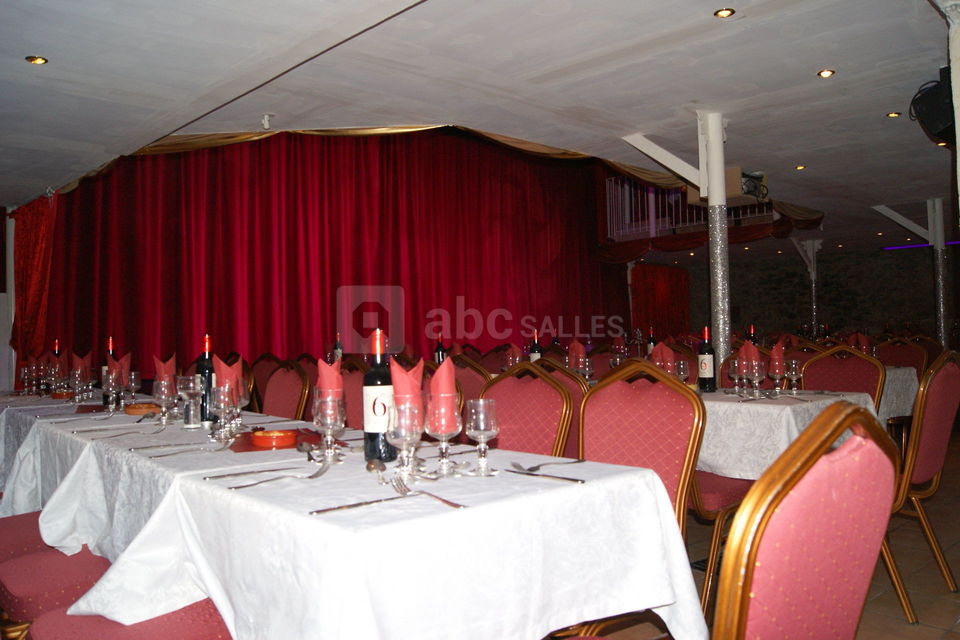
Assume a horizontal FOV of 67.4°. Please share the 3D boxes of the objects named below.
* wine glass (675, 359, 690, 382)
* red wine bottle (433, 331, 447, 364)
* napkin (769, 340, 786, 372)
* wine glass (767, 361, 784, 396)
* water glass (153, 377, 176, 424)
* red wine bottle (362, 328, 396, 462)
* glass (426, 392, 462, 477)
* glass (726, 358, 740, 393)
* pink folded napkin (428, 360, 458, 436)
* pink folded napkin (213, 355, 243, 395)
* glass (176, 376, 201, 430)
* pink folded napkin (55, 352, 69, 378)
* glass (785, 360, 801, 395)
[{"bbox_3d":[0.905,0.261,3.216,0.068,0.148,0.068,-1,-1,0],"label":"wine glass"},{"bbox_3d":[-0.259,0.235,4.750,0.075,0.300,0.075,-1,-1,0],"label":"red wine bottle"},{"bbox_3d":[1.270,0.156,3.067,0.060,0.155,0.068,0,-1,-42],"label":"napkin"},{"bbox_3d":[1.288,0.246,3.115,0.076,0.159,0.076,-1,-1,0],"label":"wine glass"},{"bbox_3d":[-1.072,0.279,2.442,0.068,0.148,0.068,-1,-1,0],"label":"water glass"},{"bbox_3d":[-0.231,0.172,1.653,0.075,0.300,0.075,-1,-1,-1],"label":"red wine bottle"},{"bbox_3d":[-0.073,0.232,1.460,0.076,0.159,0.076,-1,-1,0],"label":"glass"},{"bbox_3d":[1.121,0.249,3.156,0.070,0.150,0.070,-1,-1,0],"label":"glass"},{"bbox_3d":[-0.074,0.152,1.460,0.056,0.157,0.062,-1,-1,0],"label":"pink folded napkin"},{"bbox_3d":[-0.750,0.180,2.147,0.065,0.157,0.088,0,-1,-42],"label":"pink folded napkin"},{"bbox_3d":[-0.938,0.267,2.342,0.093,0.163,0.093,-1,-1,0],"label":"glass"},{"bbox_3d":[-2.180,0.238,3.737,0.060,0.155,0.085,0,-1,-42],"label":"pink folded napkin"},{"bbox_3d":[1.328,0.243,3.046,0.070,0.150,0.070,-1,-1,0],"label":"glass"}]

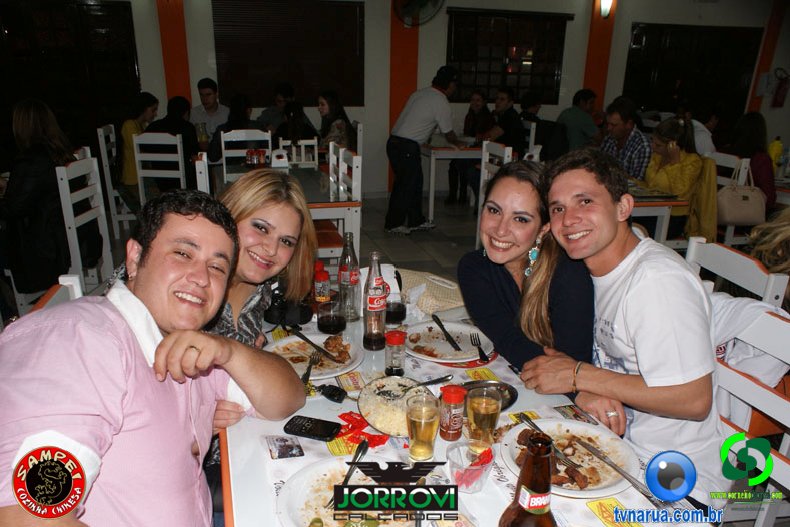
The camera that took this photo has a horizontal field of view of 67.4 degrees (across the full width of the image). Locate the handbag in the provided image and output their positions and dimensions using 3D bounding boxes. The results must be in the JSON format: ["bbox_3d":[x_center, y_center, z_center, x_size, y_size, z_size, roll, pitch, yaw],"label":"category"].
[{"bbox_3d":[2.266,-0.444,3.870,0.300,0.410,0.140,8,20,18],"label":"handbag"}]

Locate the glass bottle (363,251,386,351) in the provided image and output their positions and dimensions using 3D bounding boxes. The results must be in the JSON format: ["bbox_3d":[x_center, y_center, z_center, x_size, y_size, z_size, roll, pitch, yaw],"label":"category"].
[{"bbox_3d":[-0.048,0.091,1.436,0.061,0.245,0.061,1,19,0],"label":"glass bottle"}]

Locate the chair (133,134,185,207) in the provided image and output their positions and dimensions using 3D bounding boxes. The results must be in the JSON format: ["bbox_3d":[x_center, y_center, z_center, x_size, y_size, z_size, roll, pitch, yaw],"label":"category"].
[{"bbox_3d":[-1.856,-0.637,5.004,0.420,0.950,0.450,3,19,4],"label":"chair"}]

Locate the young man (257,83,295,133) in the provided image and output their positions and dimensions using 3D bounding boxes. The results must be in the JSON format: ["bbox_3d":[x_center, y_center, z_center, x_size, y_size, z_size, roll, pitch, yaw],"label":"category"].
[{"bbox_3d":[-1.138,-1.067,5.785,0.500,1.290,0.750,4,19,7],"label":"young man"}]

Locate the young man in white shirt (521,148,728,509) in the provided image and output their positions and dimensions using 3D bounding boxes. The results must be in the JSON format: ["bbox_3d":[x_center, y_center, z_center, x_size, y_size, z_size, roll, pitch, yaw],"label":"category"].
[{"bbox_3d":[0.592,0.420,1.415,0.720,1.320,0.550,-6,20,-20],"label":"young man in white shirt"}]

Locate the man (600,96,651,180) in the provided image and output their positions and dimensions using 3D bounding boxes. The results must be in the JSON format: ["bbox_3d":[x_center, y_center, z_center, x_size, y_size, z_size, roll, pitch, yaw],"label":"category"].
[{"bbox_3d":[1.539,-0.541,4.386,0.750,1.290,0.500,-13,23,-36],"label":"man"}]

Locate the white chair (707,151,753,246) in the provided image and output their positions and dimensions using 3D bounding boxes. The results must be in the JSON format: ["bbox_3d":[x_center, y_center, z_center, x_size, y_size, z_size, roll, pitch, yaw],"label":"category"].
[{"bbox_3d":[2.407,-0.277,4.106,0.470,0.950,0.420,-2,19,-9],"label":"white chair"}]

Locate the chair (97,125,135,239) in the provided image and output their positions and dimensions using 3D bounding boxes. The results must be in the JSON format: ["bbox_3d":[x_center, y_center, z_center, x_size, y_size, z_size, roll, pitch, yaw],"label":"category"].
[{"bbox_3d":[-2.241,-0.727,5.257,0.470,0.950,0.420,-2,19,-8],"label":"chair"}]

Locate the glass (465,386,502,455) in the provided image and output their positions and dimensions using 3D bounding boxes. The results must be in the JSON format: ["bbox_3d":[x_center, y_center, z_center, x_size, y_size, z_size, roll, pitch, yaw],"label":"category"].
[{"bbox_3d":[0.165,0.292,1.092,0.060,0.108,0.060,3,18,8],"label":"glass"}]

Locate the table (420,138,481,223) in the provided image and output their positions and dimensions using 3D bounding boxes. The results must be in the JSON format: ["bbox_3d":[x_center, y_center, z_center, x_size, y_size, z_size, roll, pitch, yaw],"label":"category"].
[{"bbox_3d":[0.658,-0.965,6.445,0.760,0.740,1.050,-2,19,-8],"label":"table"}]

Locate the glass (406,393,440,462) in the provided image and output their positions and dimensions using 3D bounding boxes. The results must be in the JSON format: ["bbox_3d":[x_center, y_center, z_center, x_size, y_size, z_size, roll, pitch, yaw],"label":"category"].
[{"bbox_3d":[0.055,0.324,1.168,0.066,0.120,0.066,1,19,0],"label":"glass"}]

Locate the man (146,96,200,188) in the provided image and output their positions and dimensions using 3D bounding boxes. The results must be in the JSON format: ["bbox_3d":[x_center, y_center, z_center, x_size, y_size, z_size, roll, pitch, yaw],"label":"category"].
[{"bbox_3d":[-1.867,-0.882,5.272,0.500,1.200,0.750,-1,18,-7],"label":"man"}]

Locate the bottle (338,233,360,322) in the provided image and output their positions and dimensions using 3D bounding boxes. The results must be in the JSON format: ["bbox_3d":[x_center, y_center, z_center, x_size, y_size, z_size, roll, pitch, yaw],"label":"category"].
[{"bbox_3d":[-0.122,0.033,1.576,0.061,0.245,0.061,1,19,0],"label":"bottle"}]

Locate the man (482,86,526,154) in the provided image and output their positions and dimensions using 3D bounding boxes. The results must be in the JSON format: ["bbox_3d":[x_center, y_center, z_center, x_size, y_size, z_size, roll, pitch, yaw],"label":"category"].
[{"bbox_3d":[0.949,-1.050,5.808,0.750,1.300,0.520,-5,20,-17],"label":"man"}]

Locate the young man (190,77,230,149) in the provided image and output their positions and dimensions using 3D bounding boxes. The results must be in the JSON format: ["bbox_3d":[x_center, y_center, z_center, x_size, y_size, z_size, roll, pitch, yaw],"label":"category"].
[{"bbox_3d":[-1.756,-1.053,5.630,0.500,1.300,0.750,-2,18,-9],"label":"young man"}]

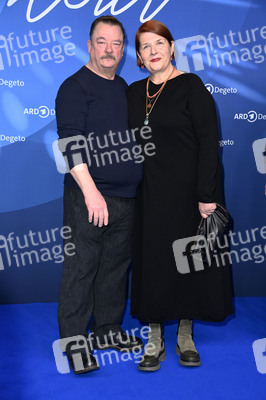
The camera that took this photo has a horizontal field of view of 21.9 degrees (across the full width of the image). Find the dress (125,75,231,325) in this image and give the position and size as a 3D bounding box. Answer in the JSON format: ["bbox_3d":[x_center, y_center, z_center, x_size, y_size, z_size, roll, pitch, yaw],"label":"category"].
[{"bbox_3d":[0.230,-0.020,3.430,0.540,1.185,0.380,3,8,10],"label":"dress"}]

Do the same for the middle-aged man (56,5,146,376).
[{"bbox_3d":[-0.154,-0.034,3.449,0.520,1.720,0.430,-2,9,-22],"label":"middle-aged man"}]

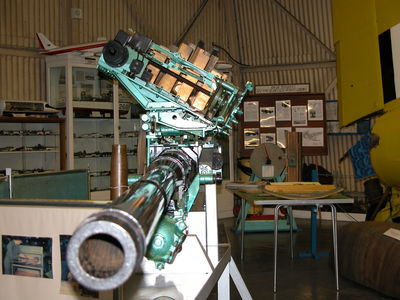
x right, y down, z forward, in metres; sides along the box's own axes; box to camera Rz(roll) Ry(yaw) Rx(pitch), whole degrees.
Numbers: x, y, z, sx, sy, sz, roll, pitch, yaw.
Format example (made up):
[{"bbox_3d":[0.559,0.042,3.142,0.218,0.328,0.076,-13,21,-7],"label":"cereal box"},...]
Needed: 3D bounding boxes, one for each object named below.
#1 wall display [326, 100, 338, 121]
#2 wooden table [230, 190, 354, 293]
[{"bbox_3d":[1.946,-0.573,10.500,0.200,0.290,0.020,0,1,26],"label":"wall display"},{"bbox_3d":[0.749,0.749,6.376,0.800,0.730,1.420,-1,1,-7],"label":"wooden table"}]

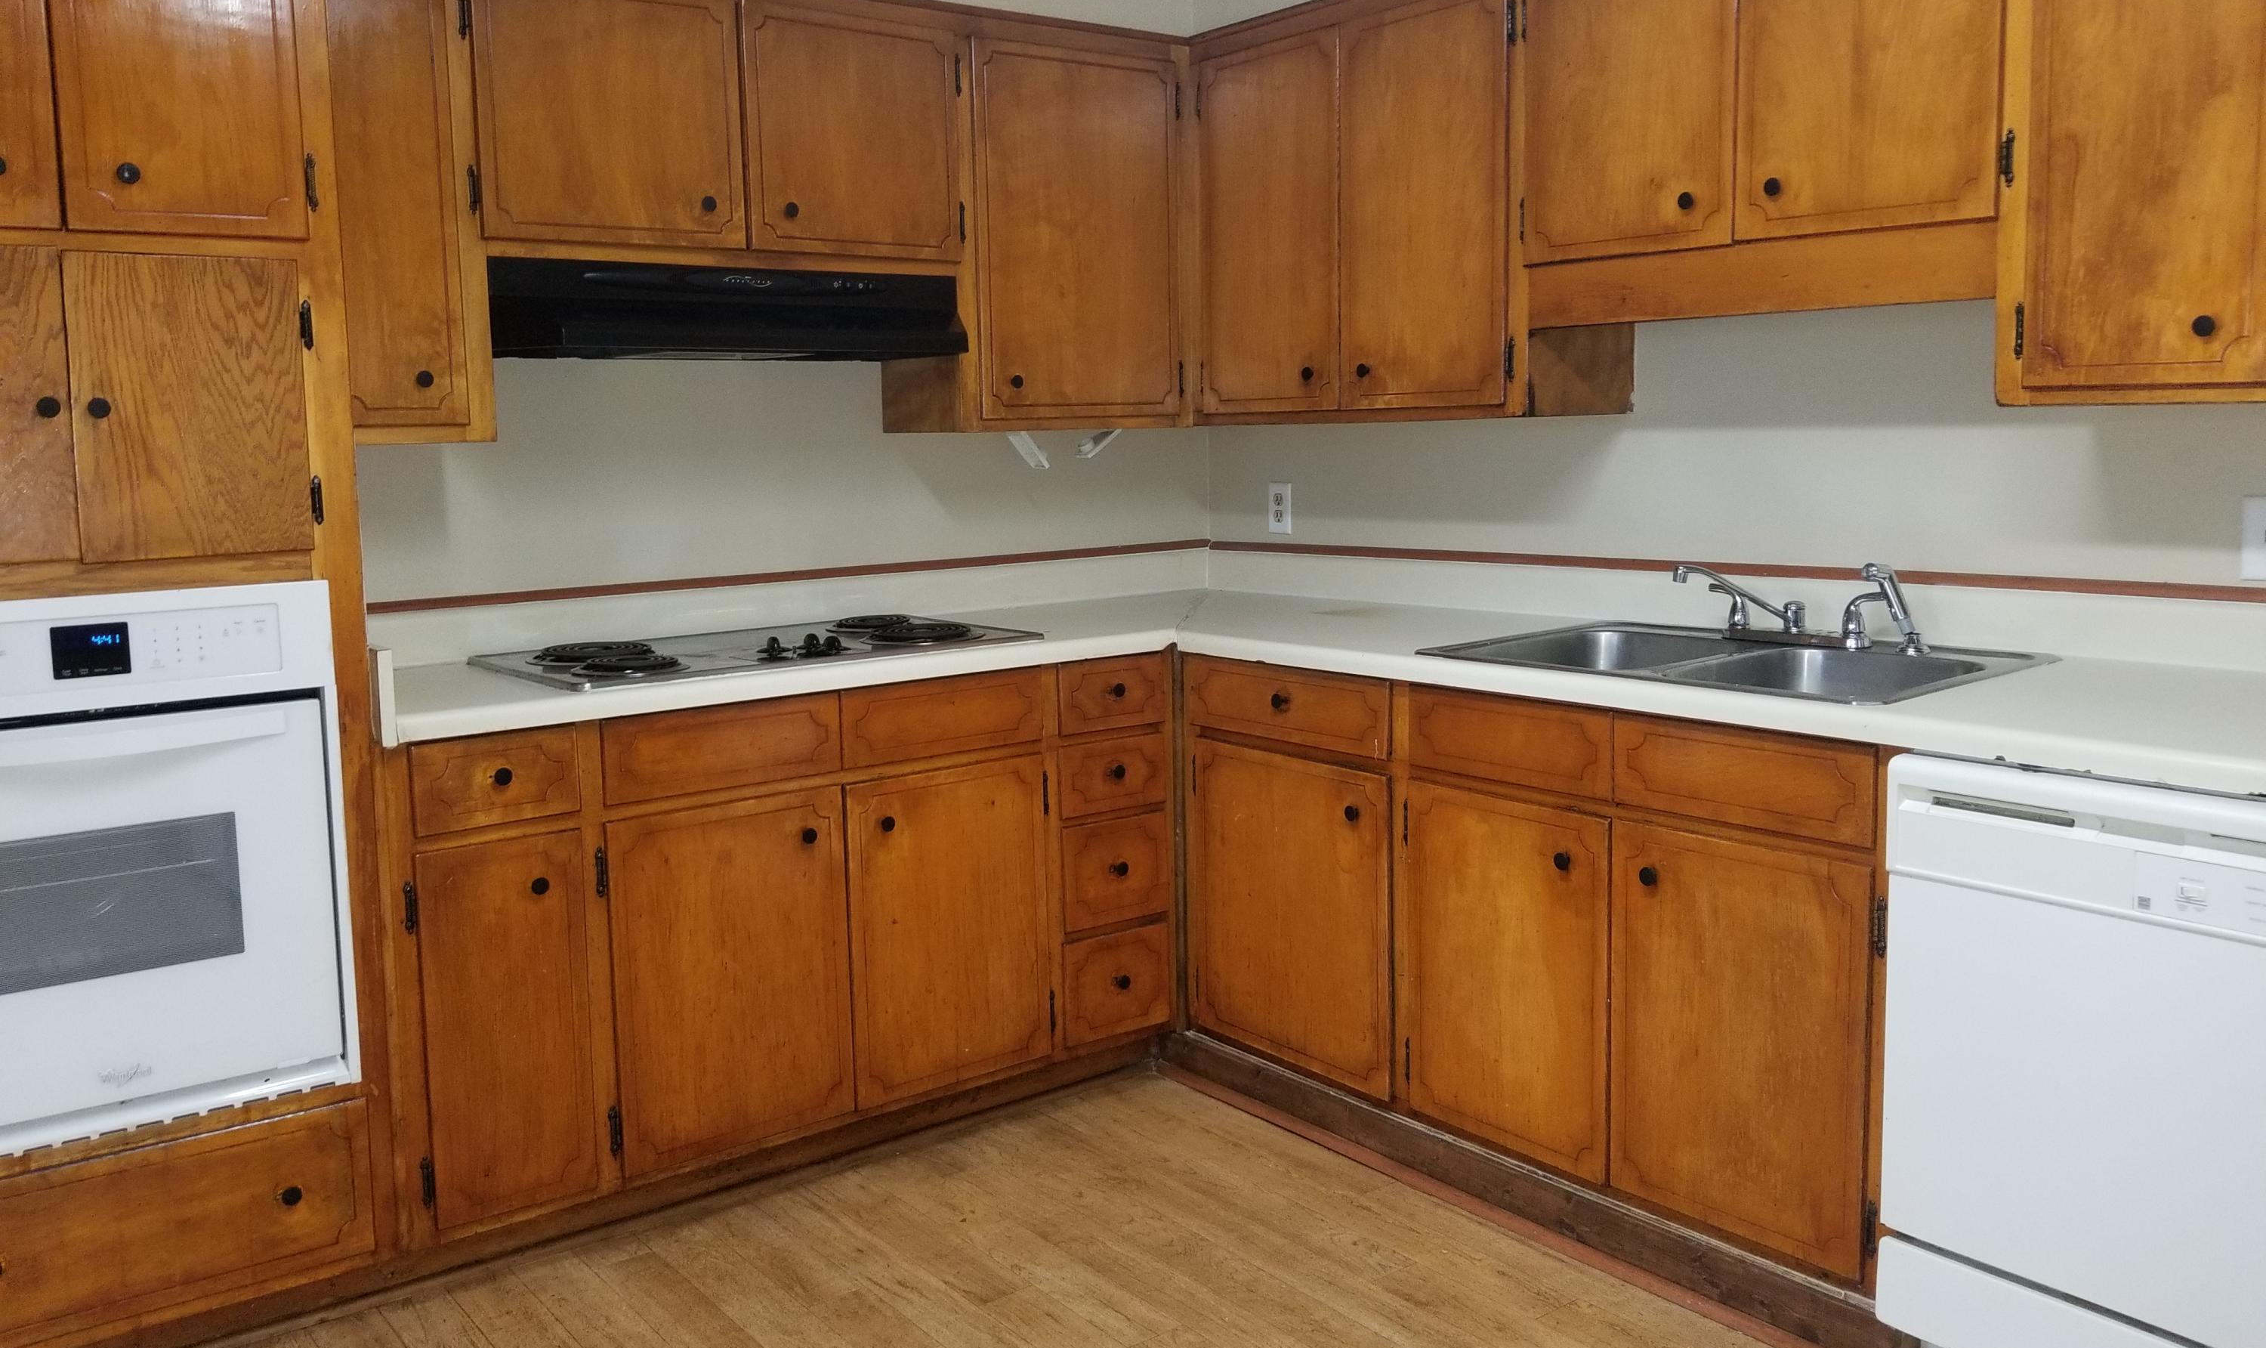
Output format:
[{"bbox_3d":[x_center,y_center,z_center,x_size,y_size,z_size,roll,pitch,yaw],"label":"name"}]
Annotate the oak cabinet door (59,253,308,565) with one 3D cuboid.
[{"bbox_3d":[-1.239,-0.349,2.240,0.281,0.389,0.022,-7,10,-38],"label":"oak cabinet door"}]

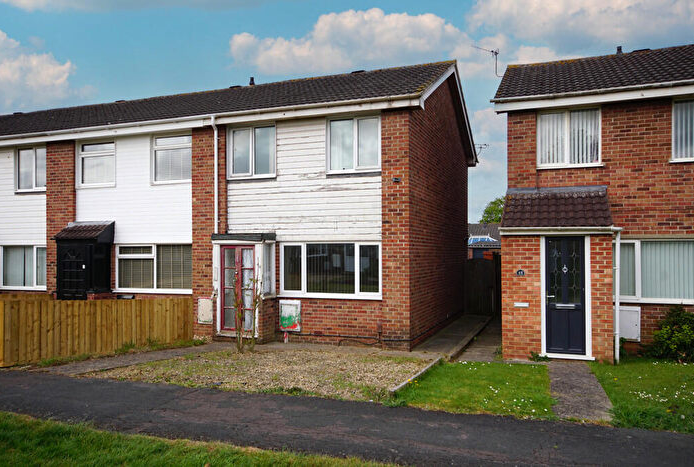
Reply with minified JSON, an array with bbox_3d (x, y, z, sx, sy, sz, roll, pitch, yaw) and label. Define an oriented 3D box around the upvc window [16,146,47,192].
[{"bbox_3d":[-8.282,-1.690,13.802,1.220,1.160,0.100,0,-1,20],"label":"upvc window"}]

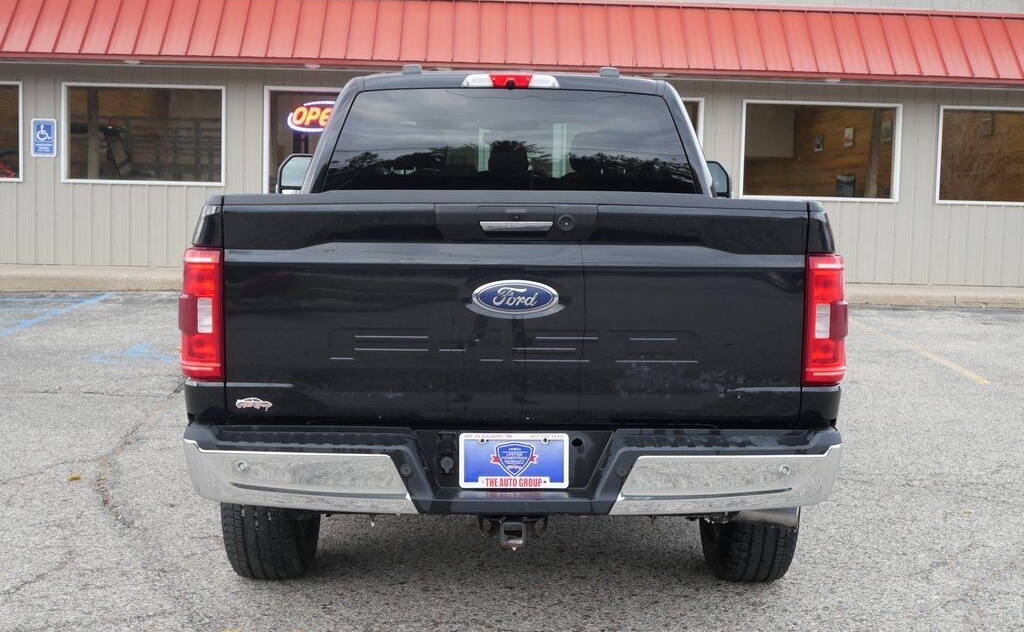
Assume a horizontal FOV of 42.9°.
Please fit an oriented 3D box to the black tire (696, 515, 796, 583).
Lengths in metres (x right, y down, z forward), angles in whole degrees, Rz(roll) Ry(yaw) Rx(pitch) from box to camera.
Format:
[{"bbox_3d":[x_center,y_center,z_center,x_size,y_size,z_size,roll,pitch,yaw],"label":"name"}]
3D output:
[{"bbox_3d":[0.848,0.573,4.856,0.280,0.810,0.810,1,5,-1],"label":"black tire"}]

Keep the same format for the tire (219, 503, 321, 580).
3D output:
[{"bbox_3d":[-0.881,0.557,4.830,0.280,0.810,0.810,1,5,-1],"label":"tire"}]

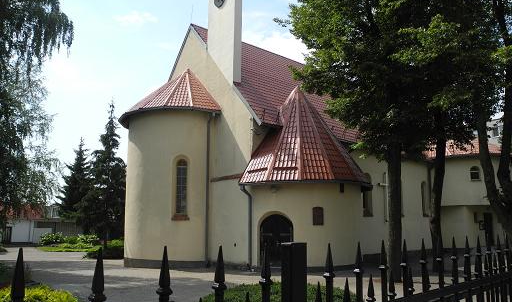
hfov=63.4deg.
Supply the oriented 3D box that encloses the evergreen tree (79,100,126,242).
[{"bbox_3d":[-11.305,1.635,31.657,4.515,11.209,4.515,0,-9,0],"label":"evergreen tree"}]

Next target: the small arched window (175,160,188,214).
[{"bbox_3d":[-3.095,1.504,17.205,0.609,2.325,0.210,1,-9,-6],"label":"small arched window"}]

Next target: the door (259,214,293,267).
[{"bbox_3d":[0.824,3.608,16.645,1.522,2.006,0.158,-4,-10,24],"label":"door"}]

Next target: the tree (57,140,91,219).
[{"bbox_3d":[-16.249,3.511,38.798,4.725,9.735,4.725,0,-9,0],"label":"tree"}]

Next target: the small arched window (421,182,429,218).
[{"bbox_3d":[11.453,3.269,27.981,0.997,2.419,0.263,9,-13,-43],"label":"small arched window"}]

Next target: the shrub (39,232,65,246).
[{"bbox_3d":[-16.757,7.188,33.932,2.176,1.163,1.890,0,-9,0],"label":"shrub"}]

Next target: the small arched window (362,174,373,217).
[{"bbox_3d":[6.195,2.473,23.112,0.945,2.445,0.263,9,-13,-43],"label":"small arched window"}]

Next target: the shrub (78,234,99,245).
[{"bbox_3d":[-13.593,7.139,33.408,1.813,1.027,1.575,0,-9,0],"label":"shrub"}]

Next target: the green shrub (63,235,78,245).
[{"bbox_3d":[-15.189,7.328,33.909,1.339,0.881,1.365,0,-9,0],"label":"green shrub"}]

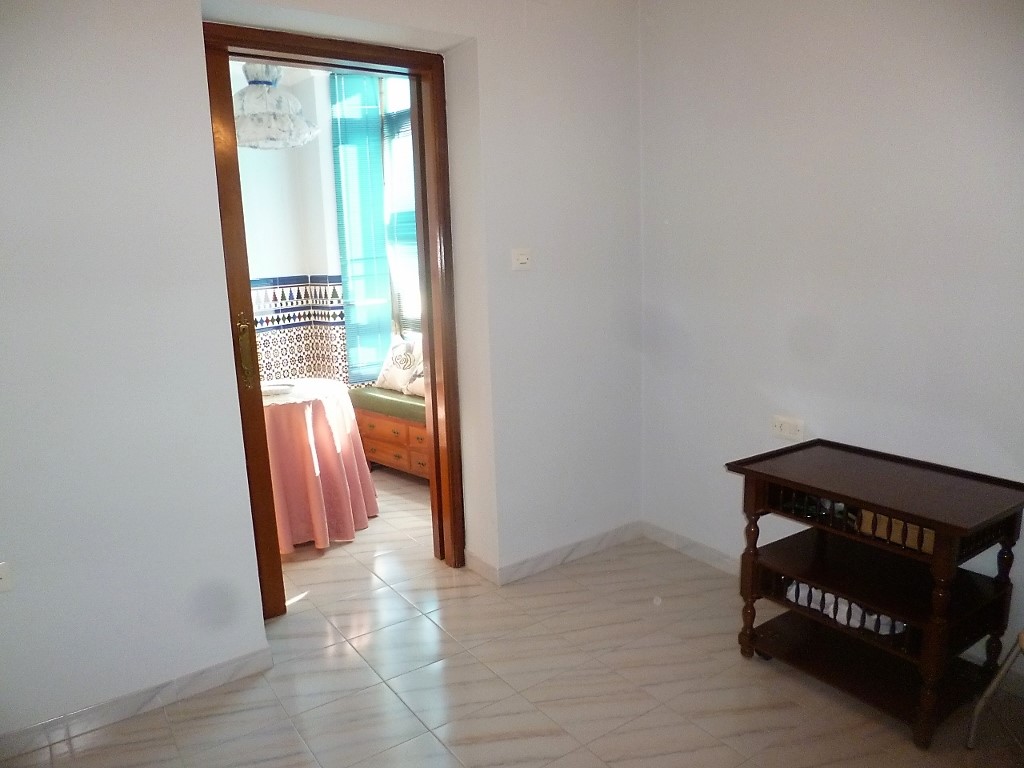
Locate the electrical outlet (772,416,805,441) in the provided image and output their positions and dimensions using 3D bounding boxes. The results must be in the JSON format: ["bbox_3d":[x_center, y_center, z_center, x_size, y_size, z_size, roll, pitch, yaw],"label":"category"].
[{"bbox_3d":[1.052,0.179,2.739,0.015,0.085,0.140,-9,12,-34],"label":"electrical outlet"}]

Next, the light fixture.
[{"bbox_3d":[-1.218,-1.397,3.475,0.500,0.460,0.500,-9,12,-34],"label":"light fixture"}]

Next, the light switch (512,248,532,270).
[{"bbox_3d":[0.041,-0.497,2.848,0.085,0.085,0.014,-9,12,-34],"label":"light switch"}]

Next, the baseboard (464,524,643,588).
[{"bbox_3d":[0.228,0.745,3.339,0.862,0.079,0.273,-9,12,-34],"label":"baseboard"}]

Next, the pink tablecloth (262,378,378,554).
[{"bbox_3d":[-1.205,0.397,3.764,0.929,0.720,0.929,-9,12,-34],"label":"pink tablecloth"}]

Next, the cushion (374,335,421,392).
[{"bbox_3d":[-0.762,-0.154,4.870,0.140,0.390,0.390,16,-6,-44],"label":"cushion"}]

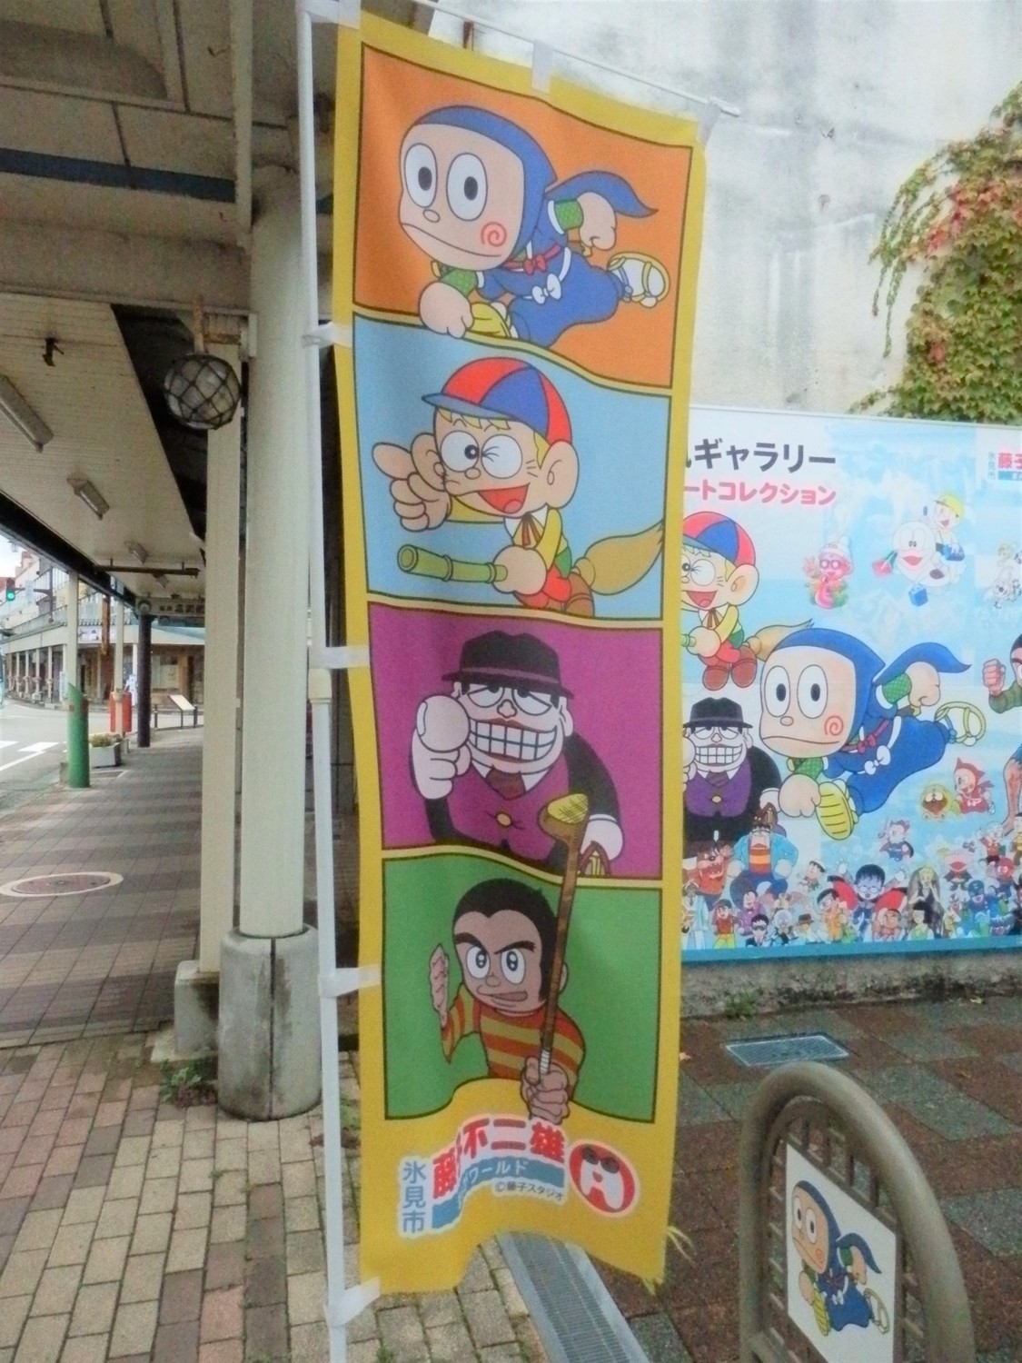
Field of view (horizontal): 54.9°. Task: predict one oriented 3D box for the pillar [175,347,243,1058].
[{"bbox_3d":[-1.211,0.035,4.133,0.318,2.900,0.328,1,0,-15],"label":"pillar"}]

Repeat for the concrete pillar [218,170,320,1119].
[{"bbox_3d":[-0.839,-0.144,3.523,0.352,3.273,0.352,1,0,-15],"label":"concrete pillar"}]

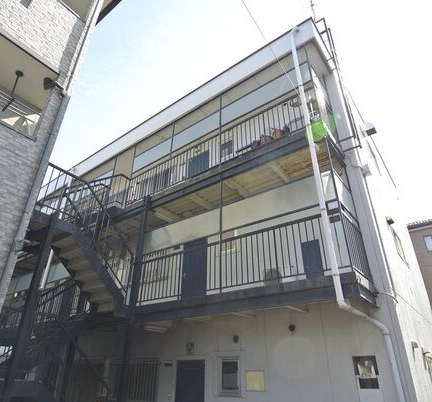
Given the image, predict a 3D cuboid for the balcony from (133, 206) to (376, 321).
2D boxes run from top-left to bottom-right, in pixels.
[{"bbox_3d":[0.449,1.654,6.184,4.830,1.389,1.270,-20,-35,32],"label":"balcony"}]

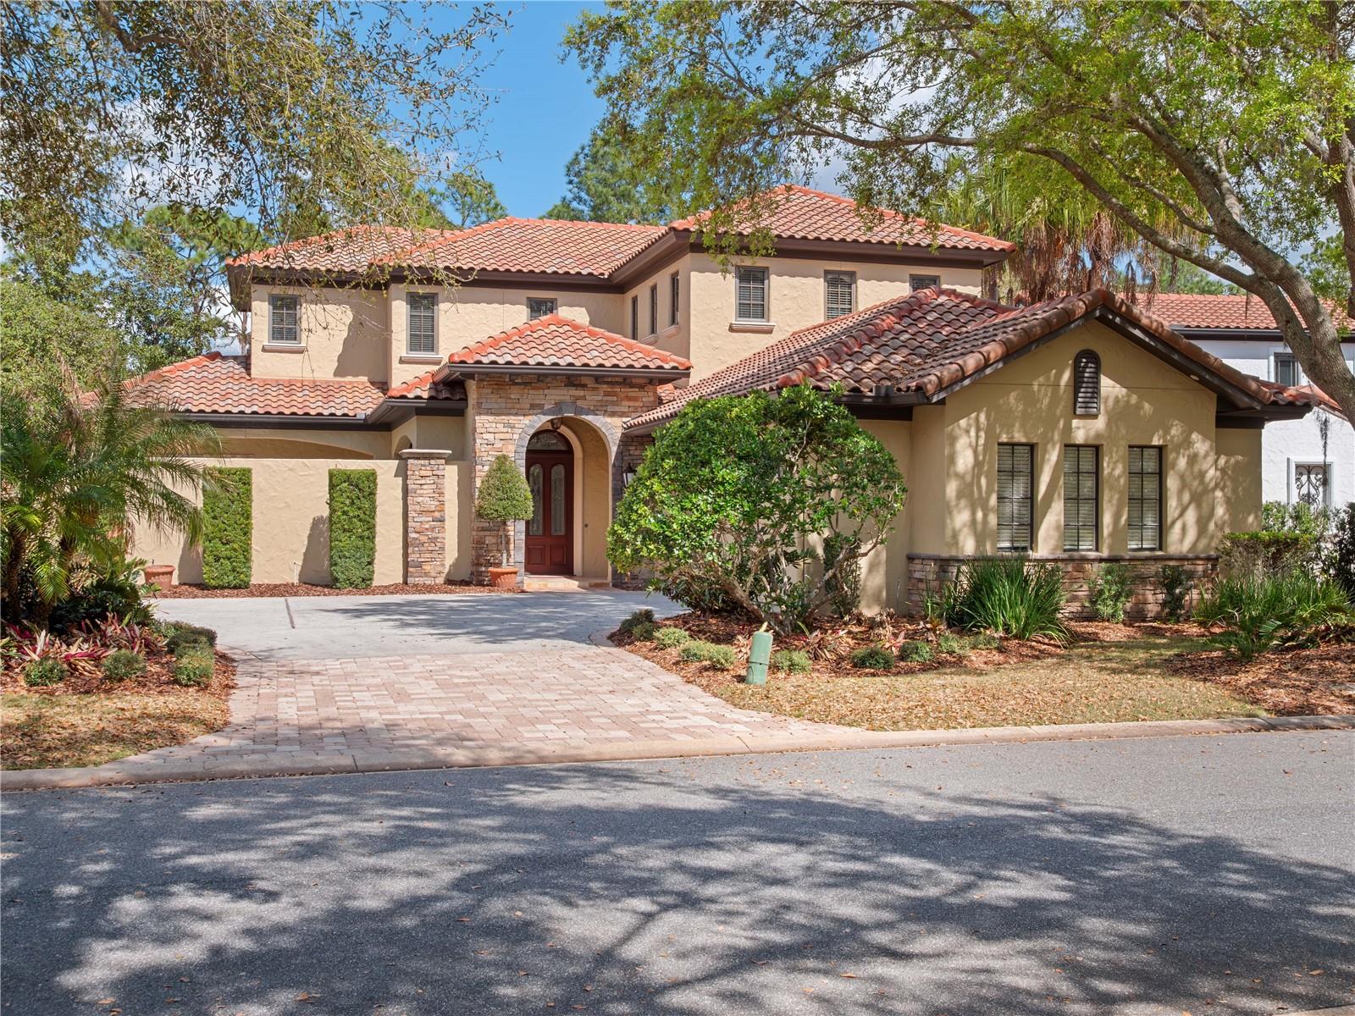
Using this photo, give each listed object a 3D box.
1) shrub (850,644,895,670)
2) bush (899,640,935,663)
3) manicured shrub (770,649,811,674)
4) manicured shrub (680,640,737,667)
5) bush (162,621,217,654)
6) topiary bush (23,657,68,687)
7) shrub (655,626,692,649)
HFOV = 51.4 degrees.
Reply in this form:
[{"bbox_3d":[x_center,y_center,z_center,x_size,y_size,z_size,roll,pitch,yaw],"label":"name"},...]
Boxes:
[{"bbox_3d":[2.063,1.560,14.886,0.470,0.243,0.460,0,0,0],"label":"shrub"},{"bbox_3d":[2.578,1.544,15.250,0.378,0.232,0.370,0,0,0],"label":"bush"},{"bbox_3d":[1.152,1.539,14.261,0.407,0.234,0.399,0,0,0],"label":"manicured shrub"},{"bbox_3d":[0.325,1.506,14.688,0.596,0.261,0.471,0,0,0],"label":"manicured shrub"},{"bbox_3d":[-5.242,1.400,15.120,0.591,0.354,0.550,0,0,0],"label":"bush"},{"bbox_3d":[-5.717,1.476,12.759,0.403,0.235,0.395,0,0,0],"label":"topiary bush"},{"bbox_3d":[-0.056,1.501,16.476,0.446,0.238,0.437,0,0,0],"label":"shrub"}]

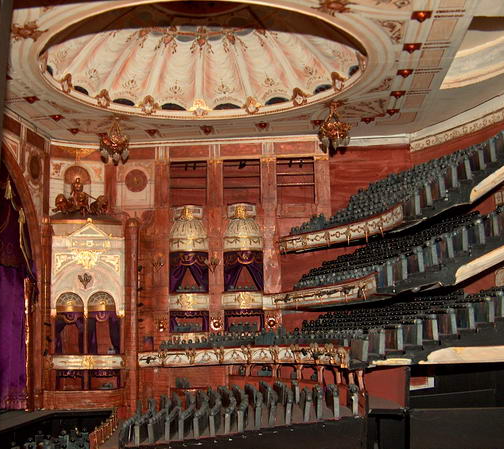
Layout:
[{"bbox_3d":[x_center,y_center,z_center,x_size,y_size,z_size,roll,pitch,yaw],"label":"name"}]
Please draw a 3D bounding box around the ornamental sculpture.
[{"bbox_3d":[-0.391,-0.063,1.467,0.115,0.079,0.055,1,-10,-8],"label":"ornamental sculpture"}]

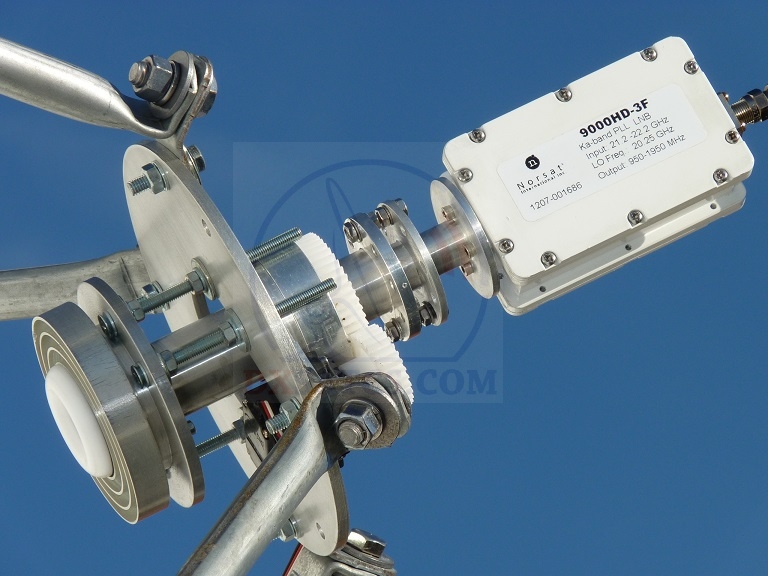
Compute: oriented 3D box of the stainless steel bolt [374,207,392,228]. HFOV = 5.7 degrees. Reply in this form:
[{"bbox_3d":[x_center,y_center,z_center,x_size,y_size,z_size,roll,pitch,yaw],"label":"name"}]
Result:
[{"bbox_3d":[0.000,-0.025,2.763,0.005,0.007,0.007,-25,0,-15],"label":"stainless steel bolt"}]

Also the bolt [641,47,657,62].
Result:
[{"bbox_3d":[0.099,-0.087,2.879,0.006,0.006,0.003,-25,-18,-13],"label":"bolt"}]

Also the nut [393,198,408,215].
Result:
[{"bbox_3d":[0.006,-0.029,2.768,0.004,0.007,0.007,-25,0,-15],"label":"nut"}]

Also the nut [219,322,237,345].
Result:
[{"bbox_3d":[-0.055,0.016,2.722,0.004,0.008,0.008,-25,0,-15],"label":"nut"}]

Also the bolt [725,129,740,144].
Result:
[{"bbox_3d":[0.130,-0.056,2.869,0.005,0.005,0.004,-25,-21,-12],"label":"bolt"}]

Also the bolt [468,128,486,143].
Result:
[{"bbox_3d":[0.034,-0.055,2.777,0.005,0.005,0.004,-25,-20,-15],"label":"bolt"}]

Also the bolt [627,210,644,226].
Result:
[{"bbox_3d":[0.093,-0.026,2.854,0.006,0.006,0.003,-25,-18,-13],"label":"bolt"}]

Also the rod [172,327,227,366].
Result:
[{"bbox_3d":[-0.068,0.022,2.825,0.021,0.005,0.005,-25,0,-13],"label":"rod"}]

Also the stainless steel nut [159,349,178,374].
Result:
[{"bbox_3d":[-0.079,0.027,2.811,0.004,0.009,0.009,-25,0,-12],"label":"stainless steel nut"}]

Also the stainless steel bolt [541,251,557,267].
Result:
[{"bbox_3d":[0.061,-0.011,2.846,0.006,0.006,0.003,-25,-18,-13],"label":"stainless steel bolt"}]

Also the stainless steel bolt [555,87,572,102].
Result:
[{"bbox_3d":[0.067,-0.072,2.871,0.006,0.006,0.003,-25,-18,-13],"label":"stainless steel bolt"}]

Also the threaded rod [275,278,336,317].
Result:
[{"bbox_3d":[-0.027,0.003,2.730,0.022,0.004,0.004,-25,0,-15],"label":"threaded rod"}]

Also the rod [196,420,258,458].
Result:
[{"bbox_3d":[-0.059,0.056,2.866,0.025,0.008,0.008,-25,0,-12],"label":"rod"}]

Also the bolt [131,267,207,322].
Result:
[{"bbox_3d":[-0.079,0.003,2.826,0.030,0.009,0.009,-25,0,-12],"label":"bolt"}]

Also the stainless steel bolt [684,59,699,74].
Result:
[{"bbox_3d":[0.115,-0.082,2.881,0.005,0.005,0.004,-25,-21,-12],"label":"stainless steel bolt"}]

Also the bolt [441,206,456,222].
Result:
[{"bbox_3d":[0.024,-0.027,2.772,0.004,0.005,0.005,-25,0,-15],"label":"bolt"}]

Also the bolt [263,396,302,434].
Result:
[{"bbox_3d":[-0.035,0.046,2.700,0.013,0.010,0.010,-25,0,-15],"label":"bolt"}]

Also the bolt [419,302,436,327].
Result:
[{"bbox_3d":[0.016,0.009,2.763,0.005,0.007,0.007,-25,0,-15],"label":"bolt"}]

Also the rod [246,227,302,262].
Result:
[{"bbox_3d":[-0.039,-0.016,2.750,0.021,0.004,0.004,-25,0,-15],"label":"rod"}]

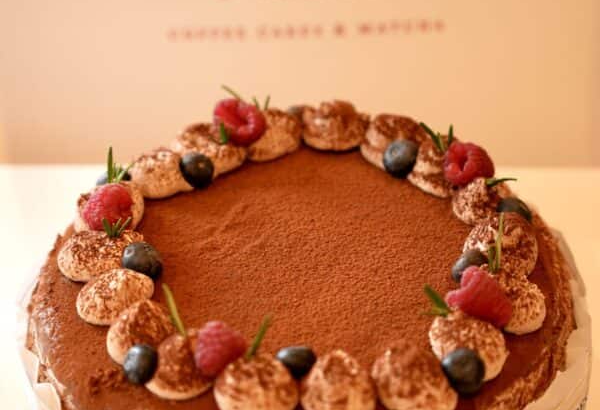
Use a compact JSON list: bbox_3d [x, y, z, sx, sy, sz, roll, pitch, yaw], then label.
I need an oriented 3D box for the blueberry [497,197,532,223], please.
[{"bbox_3d":[0.087,0.004,0.713,0.016,0.015,0.016,-1,39,0],"label":"blueberry"}]

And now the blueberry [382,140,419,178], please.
[{"bbox_3d":[0.043,-0.020,0.744,0.016,0.015,0.016,-1,39,0],"label":"blueberry"}]

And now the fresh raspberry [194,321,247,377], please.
[{"bbox_3d":[-0.029,0.053,0.640,0.021,0.021,0.021,-1,39,0],"label":"fresh raspberry"}]

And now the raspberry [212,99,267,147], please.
[{"bbox_3d":[-0.026,-0.035,0.741,0.023,0.021,0.023,-1,39,0],"label":"raspberry"}]

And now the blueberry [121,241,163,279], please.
[{"bbox_3d":[-0.063,0.022,0.696,0.017,0.015,0.017,-1,39,0],"label":"blueberry"}]

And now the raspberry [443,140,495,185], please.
[{"bbox_3d":[0.070,-0.017,0.721,0.021,0.020,0.021,-1,39,0],"label":"raspberry"}]

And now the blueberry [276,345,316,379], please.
[{"bbox_3d":[-0.001,0.058,0.645,0.016,0.014,0.016,-1,39,0],"label":"blueberry"}]

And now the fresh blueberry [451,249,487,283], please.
[{"bbox_3d":[0.067,0.024,0.689,0.016,0.015,0.016,-1,39,0],"label":"fresh blueberry"}]

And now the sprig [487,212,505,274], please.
[{"bbox_3d":[0.076,0.015,0.679,0.007,0.030,0.006,3,39,-3],"label":"sprig"}]

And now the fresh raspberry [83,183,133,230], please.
[{"bbox_3d":[-0.077,0.001,0.701,0.021,0.021,0.021,-1,39,0],"label":"fresh raspberry"}]

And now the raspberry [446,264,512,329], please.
[{"bbox_3d":[0.068,0.034,0.658,0.024,0.021,0.021,42,35,15],"label":"raspberry"}]

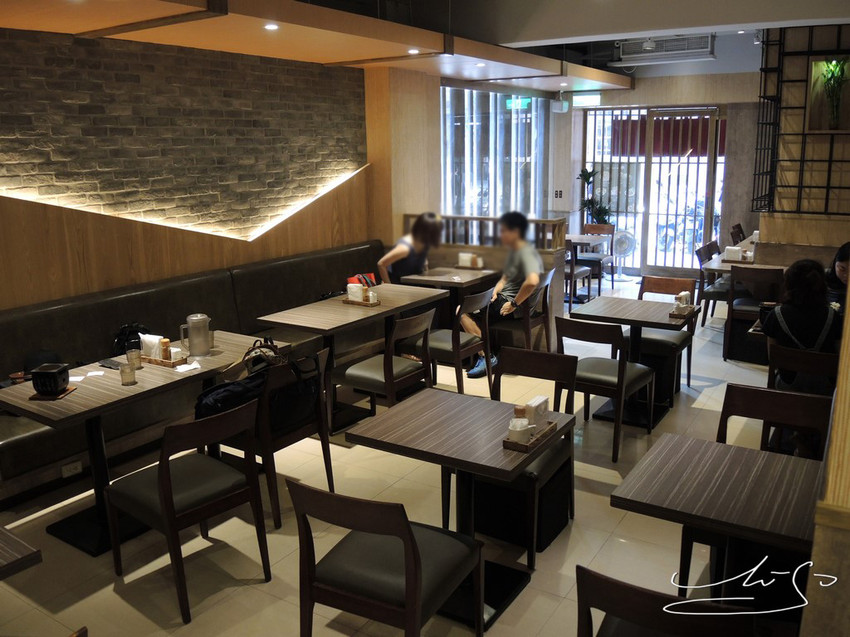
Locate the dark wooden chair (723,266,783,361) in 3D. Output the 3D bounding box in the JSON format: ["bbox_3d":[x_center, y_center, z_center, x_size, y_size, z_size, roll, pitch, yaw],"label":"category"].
[{"bbox_3d":[2.851,-0.060,5.798,0.470,0.830,0.570,9,17,39],"label":"dark wooden chair"}]

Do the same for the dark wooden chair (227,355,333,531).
[{"bbox_3d":[-0.818,0.567,3.616,0.570,0.830,0.470,8,16,37],"label":"dark wooden chair"}]

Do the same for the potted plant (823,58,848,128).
[{"bbox_3d":[3.621,-1.981,6.077,0.185,0.610,0.180,7,15,33],"label":"potted plant"}]

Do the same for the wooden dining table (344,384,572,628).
[{"bbox_3d":[0.161,0.784,2.843,0.720,0.740,0.599,7,15,33],"label":"wooden dining table"}]

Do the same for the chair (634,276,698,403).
[{"bbox_3d":[1.766,0.151,5.250,0.465,0.835,0.562,7,15,33],"label":"chair"}]

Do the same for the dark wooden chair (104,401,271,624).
[{"bbox_3d":[-1.011,0.735,2.962,0.562,0.835,0.465,9,16,38],"label":"dark wooden chair"}]

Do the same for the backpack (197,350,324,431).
[{"bbox_3d":[-0.889,0.373,3.599,0.480,0.350,0.420,8,16,36],"label":"backpack"}]

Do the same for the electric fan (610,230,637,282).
[{"bbox_3d":[2.754,-0.881,9.617,0.400,0.700,0.380,-3,13,-4],"label":"electric fan"}]

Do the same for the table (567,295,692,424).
[{"bbox_3d":[1.421,0.298,4.668,0.700,0.735,0.590,7,16,33],"label":"table"}]

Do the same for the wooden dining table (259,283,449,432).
[{"bbox_3d":[-0.477,0.250,5.252,0.653,0.740,1.471,7,15,33],"label":"wooden dining table"}]

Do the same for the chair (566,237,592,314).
[{"bbox_3d":[1.720,-0.567,8.411,0.465,0.835,0.562,8,16,35],"label":"chair"}]

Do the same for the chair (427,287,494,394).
[{"bbox_3d":[0.173,0.192,5.089,0.570,0.830,0.470,7,16,34],"label":"chair"}]

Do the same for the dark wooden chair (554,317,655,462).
[{"bbox_3d":[1.135,0.375,4.327,0.465,0.835,0.562,8,16,35],"label":"dark wooden chair"}]

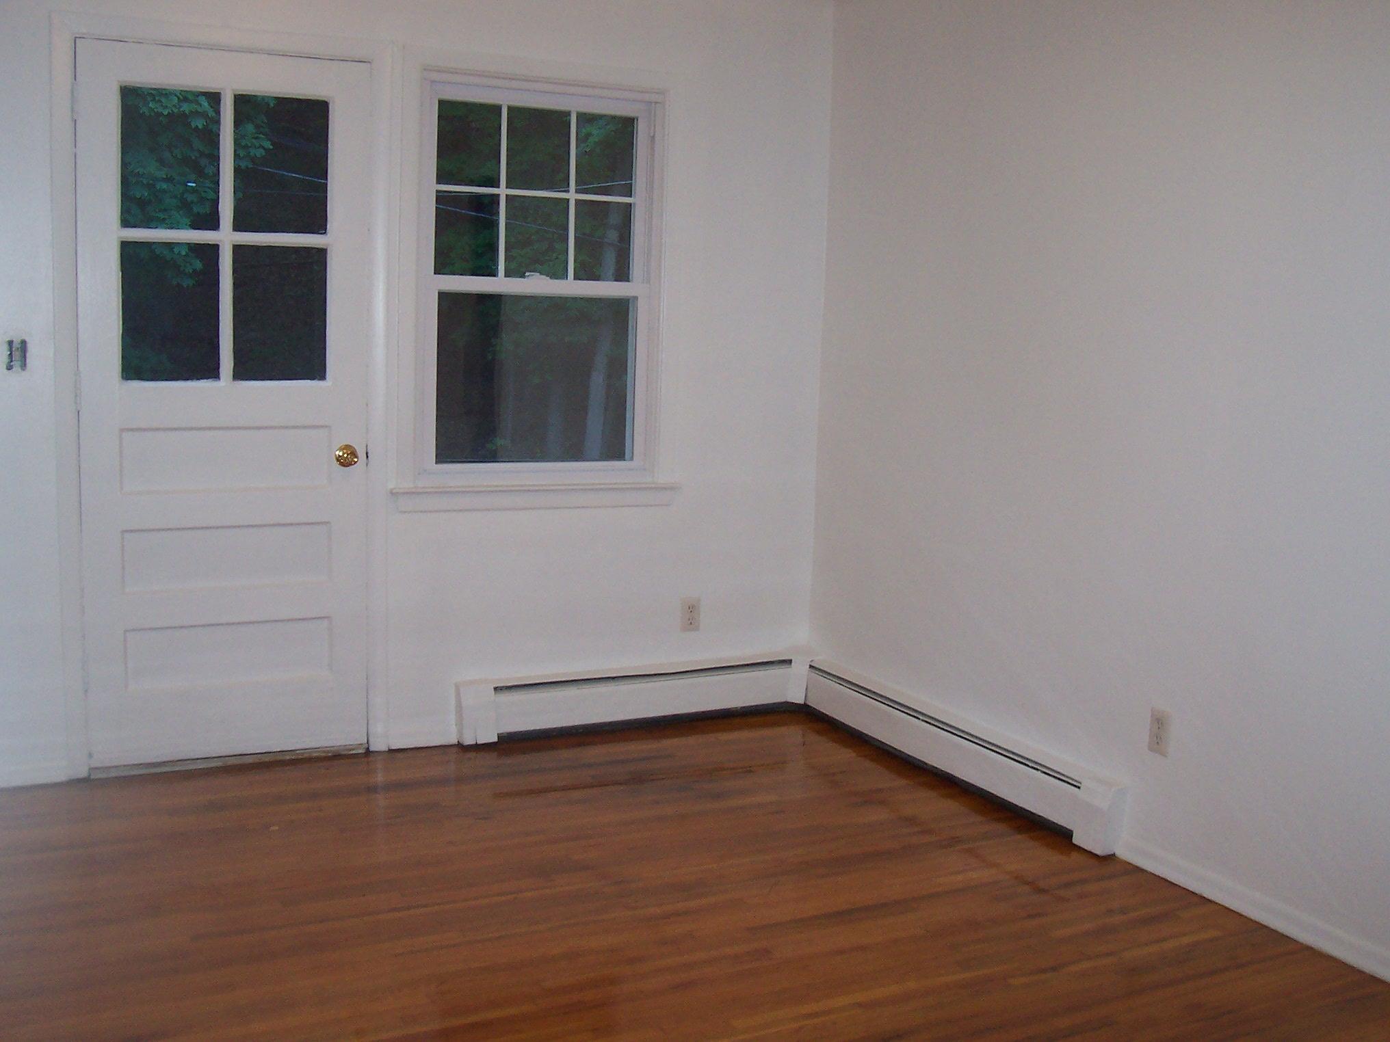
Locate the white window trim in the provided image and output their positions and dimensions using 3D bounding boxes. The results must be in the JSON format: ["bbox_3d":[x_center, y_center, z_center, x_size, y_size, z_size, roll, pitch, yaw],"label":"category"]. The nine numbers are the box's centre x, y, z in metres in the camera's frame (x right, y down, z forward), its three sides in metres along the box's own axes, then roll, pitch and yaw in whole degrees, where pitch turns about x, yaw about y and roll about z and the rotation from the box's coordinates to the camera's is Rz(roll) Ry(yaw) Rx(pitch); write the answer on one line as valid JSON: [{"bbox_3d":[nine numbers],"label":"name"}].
[{"bbox_3d":[-0.474,-0.719,4.585,0.935,1.377,0.090,-2,9,-26],"label":"white window trim"}]

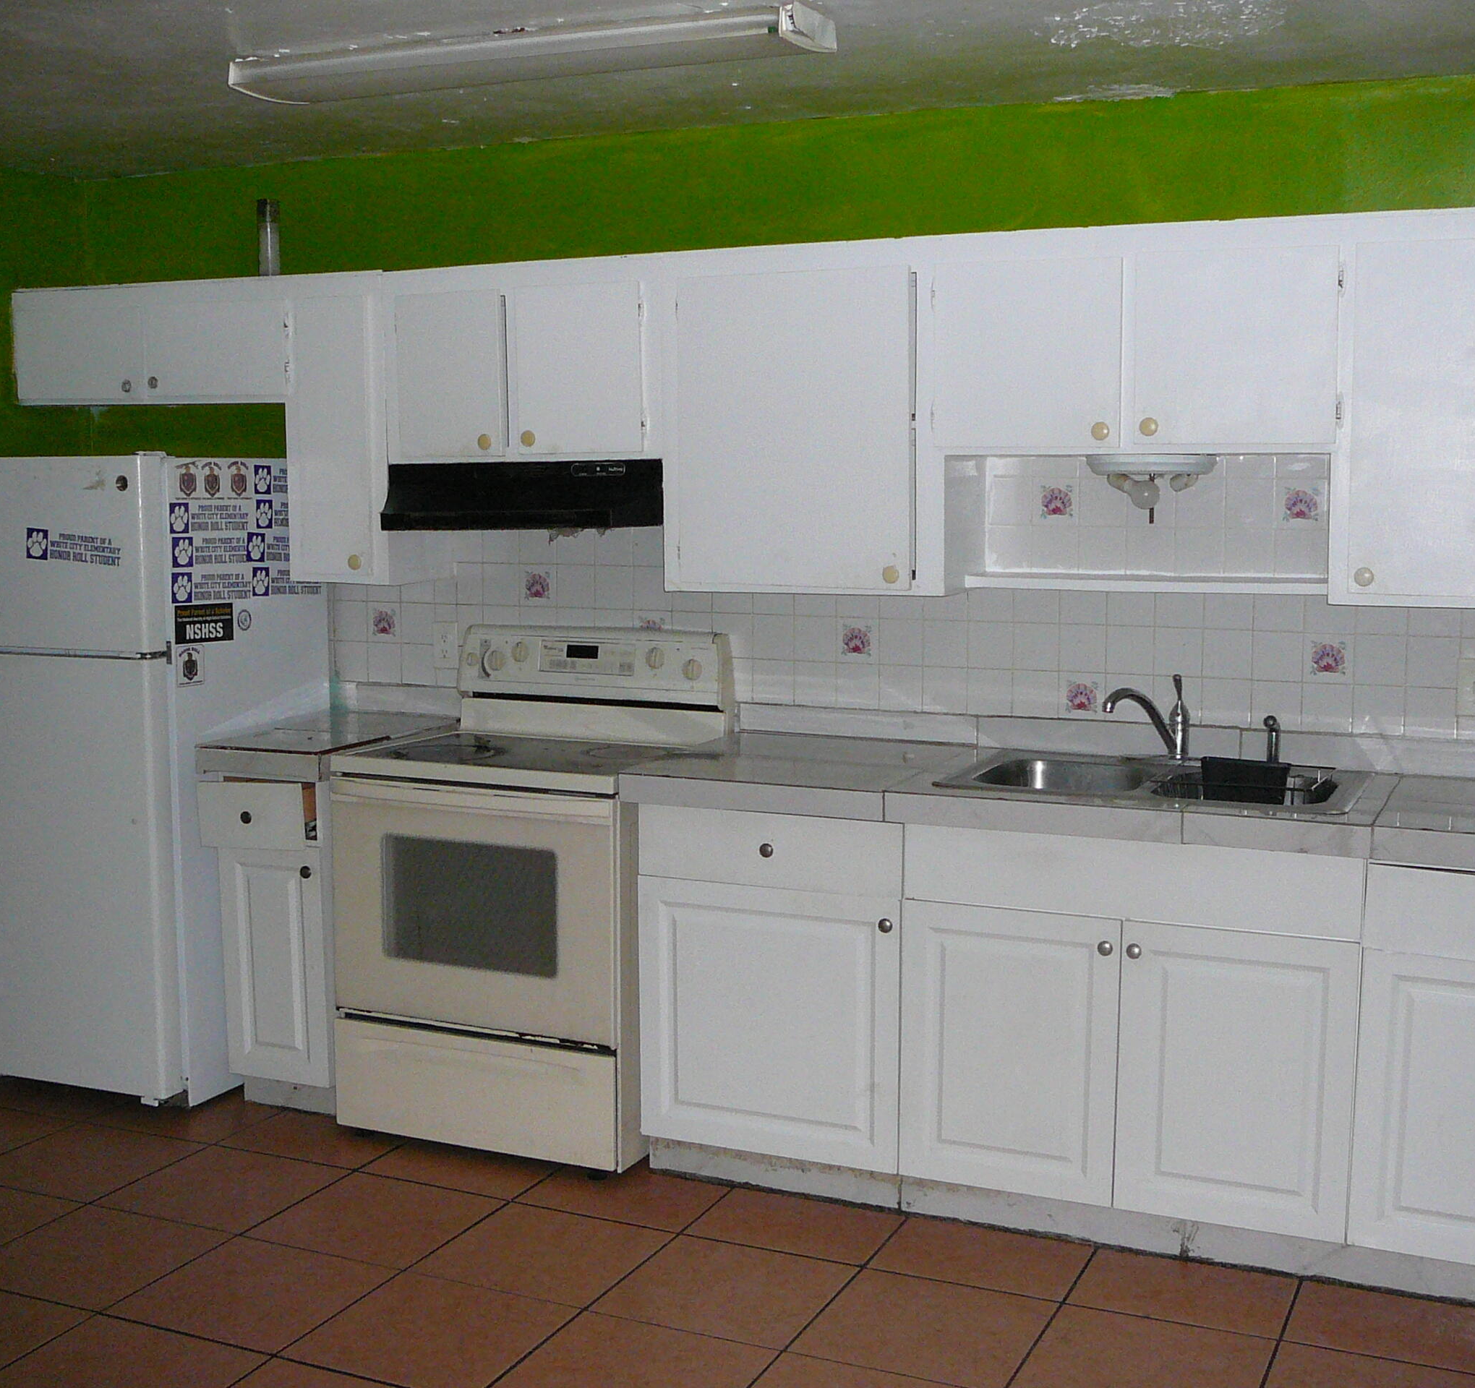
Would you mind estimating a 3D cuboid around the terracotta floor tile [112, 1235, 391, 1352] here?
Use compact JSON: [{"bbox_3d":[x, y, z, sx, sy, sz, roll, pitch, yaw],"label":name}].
[{"bbox_3d":[-0.928,1.162,3.618,0.395,0.010,0.395,3,7,24],"label":"terracotta floor tile"}]

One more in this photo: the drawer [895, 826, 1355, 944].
[{"bbox_3d":[0.834,0.343,3.822,0.901,0.156,0.420,3,7,24],"label":"drawer"}]

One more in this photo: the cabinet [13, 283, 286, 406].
[{"bbox_3d":[-1.500,-0.942,5.098,0.915,0.318,0.320,3,7,24],"label":"cabinet"}]

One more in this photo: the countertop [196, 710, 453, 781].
[{"bbox_3d":[-1.040,0.139,4.833,0.365,0.067,0.625,3,7,24],"label":"countertop"}]

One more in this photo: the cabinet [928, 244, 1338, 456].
[{"bbox_3d":[0.871,-0.723,4.043,0.858,0.417,0.320,3,7,24],"label":"cabinet"}]

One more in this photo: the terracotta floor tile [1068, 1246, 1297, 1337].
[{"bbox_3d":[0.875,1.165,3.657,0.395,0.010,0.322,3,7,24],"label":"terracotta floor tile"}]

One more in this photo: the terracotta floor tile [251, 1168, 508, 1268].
[{"bbox_3d":[-0.761,1.123,3.987,0.395,0.010,0.395,3,7,24],"label":"terracotta floor tile"}]

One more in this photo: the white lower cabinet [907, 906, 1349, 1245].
[{"bbox_3d":[0.868,0.702,3.943,0.901,0.587,0.600,3,7,24],"label":"white lower cabinet"}]

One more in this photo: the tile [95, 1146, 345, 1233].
[{"bbox_3d":[-1.115,1.085,4.078,0.398,0.012,0.398,3,7,24],"label":"tile"}]

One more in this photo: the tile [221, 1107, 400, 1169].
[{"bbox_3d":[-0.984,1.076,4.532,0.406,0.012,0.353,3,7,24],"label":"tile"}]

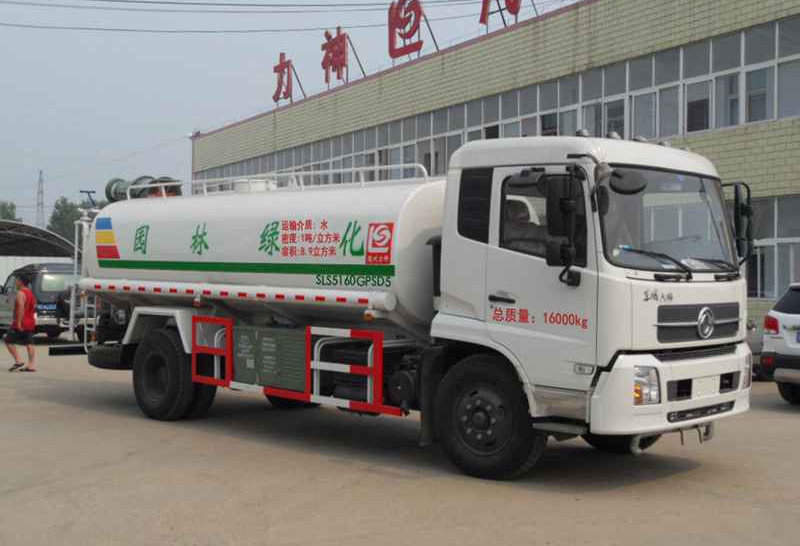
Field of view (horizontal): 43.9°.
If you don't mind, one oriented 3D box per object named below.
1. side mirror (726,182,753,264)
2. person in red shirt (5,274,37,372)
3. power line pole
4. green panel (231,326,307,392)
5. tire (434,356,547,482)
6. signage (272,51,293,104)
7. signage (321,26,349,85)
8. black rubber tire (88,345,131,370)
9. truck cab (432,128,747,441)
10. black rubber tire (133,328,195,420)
[{"bbox_3d":[3.180,-0.464,9.289,0.140,0.730,0.220,1,0,44],"label":"side mirror"},{"bbox_3d":[-6.454,0.842,16.900,0.450,1.630,0.470,1,0,19],"label":"person in red shirt"},{"bbox_3d":[-108.630,-15.664,298.218,3.400,30.000,3.400,1,0,-29],"label":"power line pole"},{"bbox_3d":[-1.198,0.855,10.323,1.179,0.617,0.440,1,0,44],"label":"green panel"},{"bbox_3d":[0.748,1.221,8.405,1.040,1.040,0.270,1,0,40],"label":"tire"},{"bbox_3d":[-5.271,-8.824,44.796,0.200,2.100,2.150,1,0,-29],"label":"signage"},{"bbox_3d":[-2.616,-8.769,40.027,0.200,2.150,2.300,1,0,-29],"label":"signage"},{"bbox_3d":[-3.571,1.088,12.976,1.040,0.270,1.040,1,0,44],"label":"black rubber tire"},{"bbox_3d":[1.749,0.086,8.785,2.030,2.430,2.360,1,0,44],"label":"truck cab"},{"bbox_3d":[-2.750,1.168,11.559,1.040,1.040,0.270,1,0,44],"label":"black rubber tire"}]

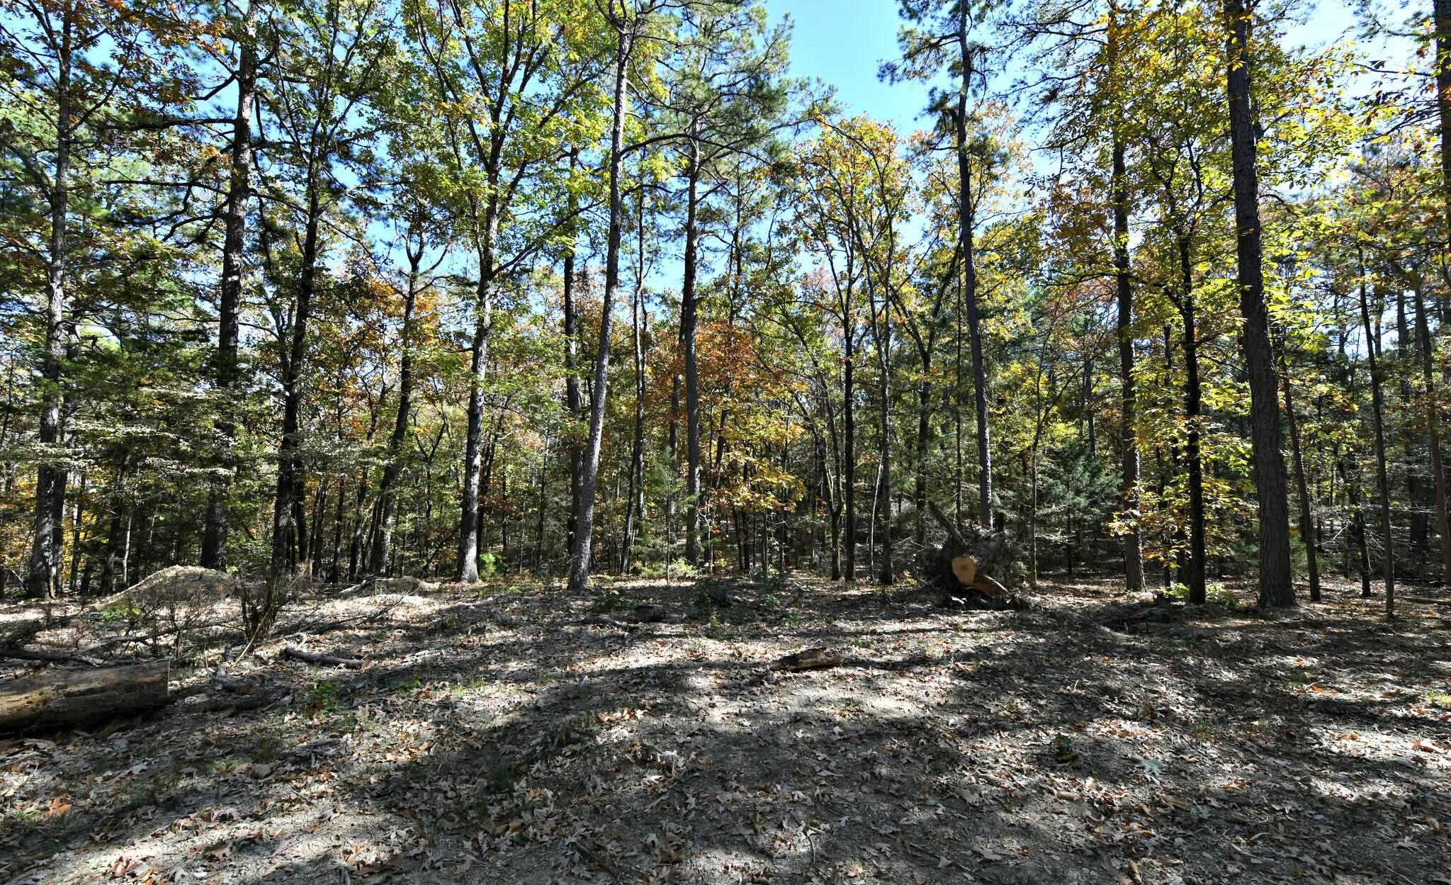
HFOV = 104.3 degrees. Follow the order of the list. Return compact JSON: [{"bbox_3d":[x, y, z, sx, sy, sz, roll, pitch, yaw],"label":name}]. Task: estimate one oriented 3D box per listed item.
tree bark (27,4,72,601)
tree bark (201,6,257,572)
[{"bbox_3d":[-10.003,-2.259,8.408,0.250,9.072,0.250,-2,-4,0],"label":"tree bark"},{"bbox_3d":[-9.239,-3.015,10.572,0.340,10.934,0.340,0,-4,0],"label":"tree bark"}]

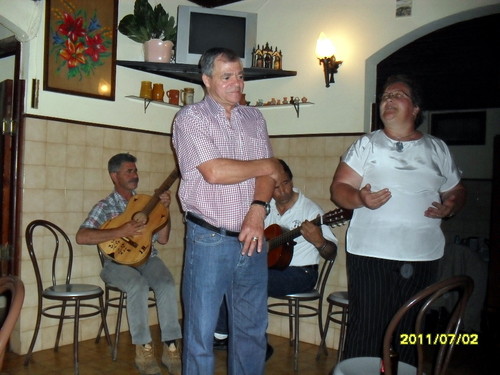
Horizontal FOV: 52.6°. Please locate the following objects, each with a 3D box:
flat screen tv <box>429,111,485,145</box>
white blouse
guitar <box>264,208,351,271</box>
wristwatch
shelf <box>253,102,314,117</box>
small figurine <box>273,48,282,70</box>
[{"bbox_3d":[3.057,-0.867,7.400,0.780,0.490,0.100,2,-1,36],"label":"flat screen tv"},{"bbox_3d":[0.681,0.028,2.300,0.510,0.565,0.310,2,0,17],"label":"white blouse"},{"bbox_3d":[0.280,0.324,3.234,0.110,0.370,0.990,9,-29,-36],"label":"guitar"},{"bbox_3d":[0.043,0.086,2.080,0.075,0.055,0.058,2,-1,24],"label":"wristwatch"},{"bbox_3d":[0.043,-0.577,3.953,1.020,0.110,0.100,2,-1,40],"label":"shelf"},{"bbox_3d":[0.209,-0.973,3.838,0.076,0.172,0.056,2,1,9],"label":"small figurine"}]

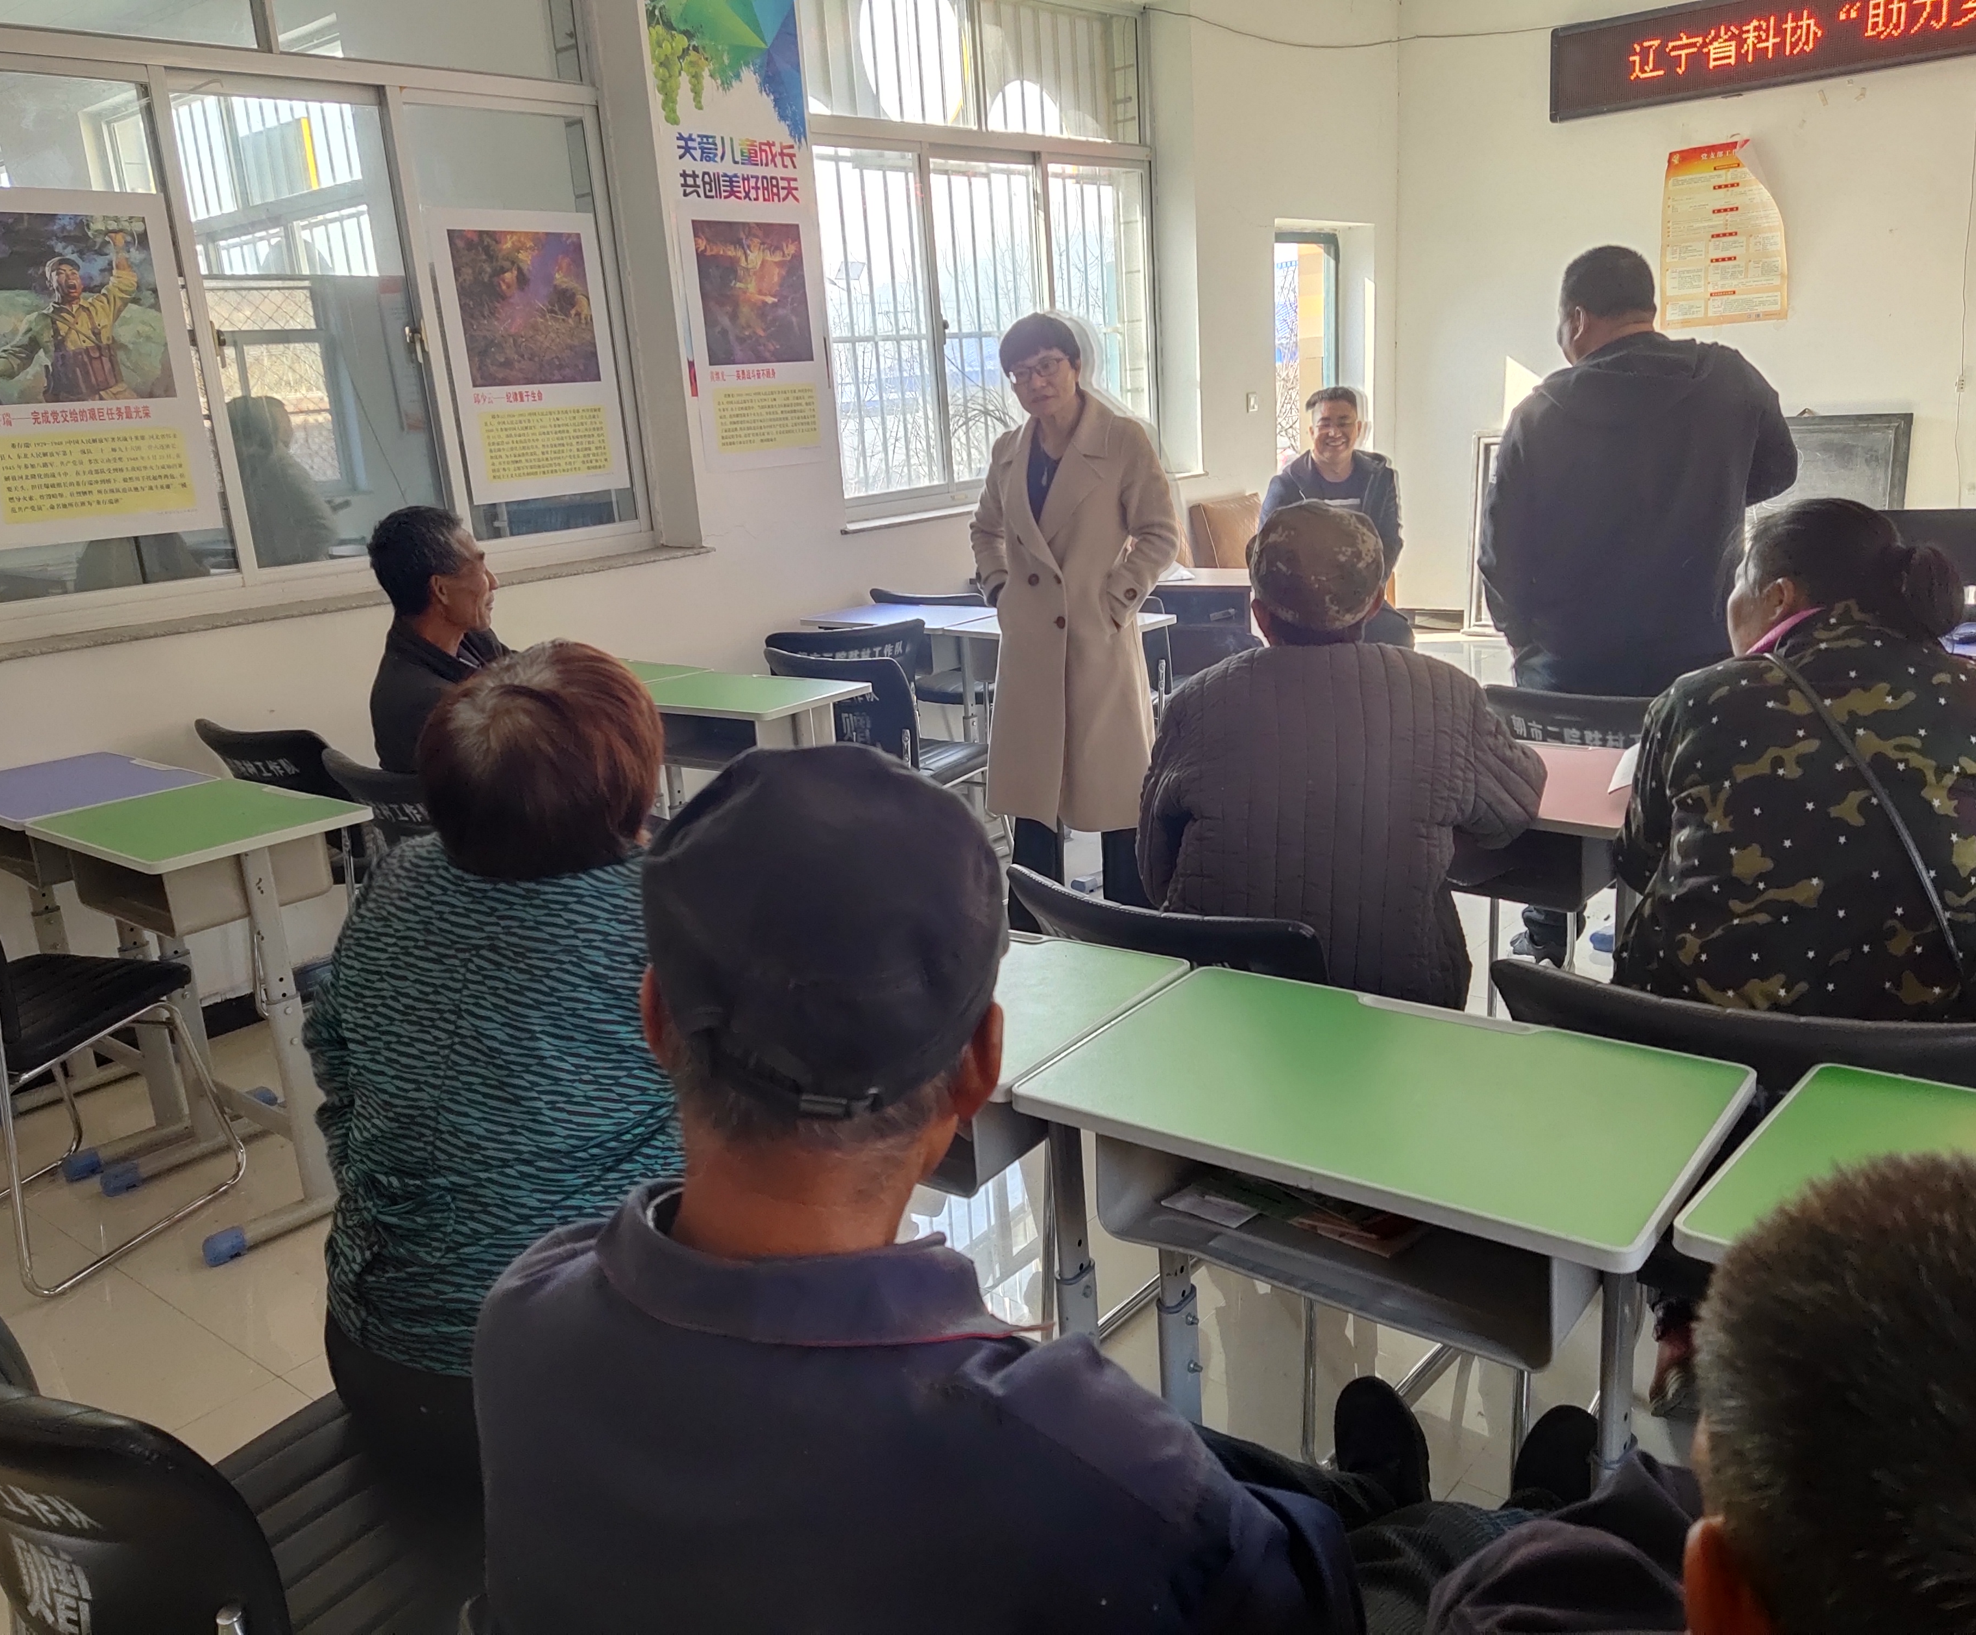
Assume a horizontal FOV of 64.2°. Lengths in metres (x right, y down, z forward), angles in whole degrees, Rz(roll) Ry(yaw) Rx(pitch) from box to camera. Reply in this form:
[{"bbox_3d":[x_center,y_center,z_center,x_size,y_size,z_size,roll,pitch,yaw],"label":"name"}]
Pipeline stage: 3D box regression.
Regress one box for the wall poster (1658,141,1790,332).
[{"bbox_3d":[3.357,-2.641,7.168,0.540,0.770,0.040,7,19,35],"label":"wall poster"}]

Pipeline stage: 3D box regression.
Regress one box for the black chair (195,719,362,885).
[{"bbox_3d":[-1.535,0.116,4.009,0.520,0.800,0.540,8,20,39],"label":"black chair"}]

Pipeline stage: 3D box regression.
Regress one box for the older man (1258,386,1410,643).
[{"bbox_3d":[1.276,-0.827,5.622,0.580,1.340,0.780,-1,16,14],"label":"older man"}]

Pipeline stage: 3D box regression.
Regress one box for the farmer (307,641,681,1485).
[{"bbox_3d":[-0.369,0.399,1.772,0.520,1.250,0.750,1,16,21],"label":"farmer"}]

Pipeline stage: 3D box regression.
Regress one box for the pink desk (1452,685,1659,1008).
[{"bbox_3d":[1.354,0.072,3.353,0.500,0.785,0.530,9,20,41],"label":"pink desk"}]

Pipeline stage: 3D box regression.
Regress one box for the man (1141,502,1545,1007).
[{"bbox_3d":[0.576,0.129,2.471,0.560,1.250,0.780,2,17,23],"label":"man"}]

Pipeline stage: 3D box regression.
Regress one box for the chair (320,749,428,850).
[{"bbox_3d":[-1.110,0.212,3.512,0.500,0.785,0.530,9,20,40],"label":"chair"}]

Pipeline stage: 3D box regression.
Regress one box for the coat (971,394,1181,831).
[{"bbox_3d":[0.210,-0.453,3.663,0.490,1.030,0.350,-1,16,13],"label":"coat"}]

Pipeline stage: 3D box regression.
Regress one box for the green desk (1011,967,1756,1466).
[{"bbox_3d":[0.397,0.626,1.635,0.610,0.757,0.425,8,19,38],"label":"green desk"}]

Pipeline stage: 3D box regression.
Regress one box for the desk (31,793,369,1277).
[{"bbox_3d":[-1.488,0.370,3.087,0.610,0.757,0.425,9,20,40],"label":"desk"}]

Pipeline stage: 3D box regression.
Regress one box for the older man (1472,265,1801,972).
[{"bbox_3d":[1.449,-0.467,3.654,0.600,1.650,0.440,-2,15,8],"label":"older man"}]

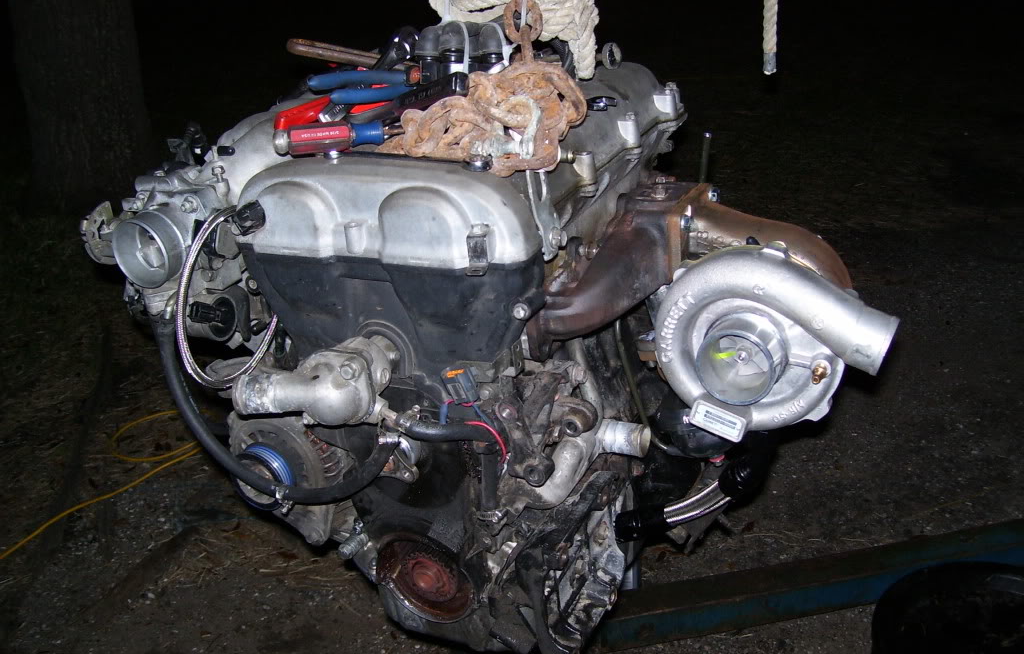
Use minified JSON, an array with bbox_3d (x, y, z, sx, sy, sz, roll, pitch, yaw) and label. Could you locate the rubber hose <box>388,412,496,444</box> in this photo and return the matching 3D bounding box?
[{"bbox_3d":[-0.061,0.087,0.923,0.095,0.028,0.028,2,22,9],"label":"rubber hose"}]

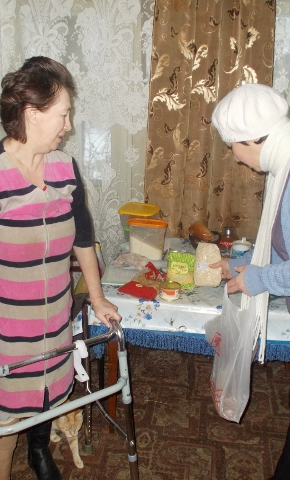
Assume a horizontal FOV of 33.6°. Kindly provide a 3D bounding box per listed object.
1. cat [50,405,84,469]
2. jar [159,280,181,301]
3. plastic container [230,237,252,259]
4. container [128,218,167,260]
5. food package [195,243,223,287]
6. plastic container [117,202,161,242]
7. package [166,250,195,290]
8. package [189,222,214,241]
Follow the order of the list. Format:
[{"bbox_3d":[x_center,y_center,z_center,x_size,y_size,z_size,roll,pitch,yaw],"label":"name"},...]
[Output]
[{"bbox_3d":[-0.341,0.798,2.200,0.155,0.255,0.380,-1,18,-4],"label":"cat"},{"bbox_3d":[0.109,0.207,1.993,0.092,0.052,0.092,3,18,8],"label":"jar"},{"bbox_3d":[0.476,0.054,2.353,0.110,0.126,0.110,3,18,8],"label":"plastic container"},{"bbox_3d":[0.021,-0.008,2.450,0.200,0.182,0.100,9,20,25],"label":"container"},{"bbox_3d":[0.279,0.102,2.096,0.120,0.190,0.075,3,18,8],"label":"food package"},{"bbox_3d":[-0.018,-0.072,2.621,0.190,0.200,0.170,5,18,15],"label":"plastic container"},{"bbox_3d":[0.160,0.119,2.082,0.120,0.166,0.060,4,18,10],"label":"package"},{"bbox_3d":[0.293,-0.040,2.467,0.145,0.080,0.090,19,19,2],"label":"package"}]

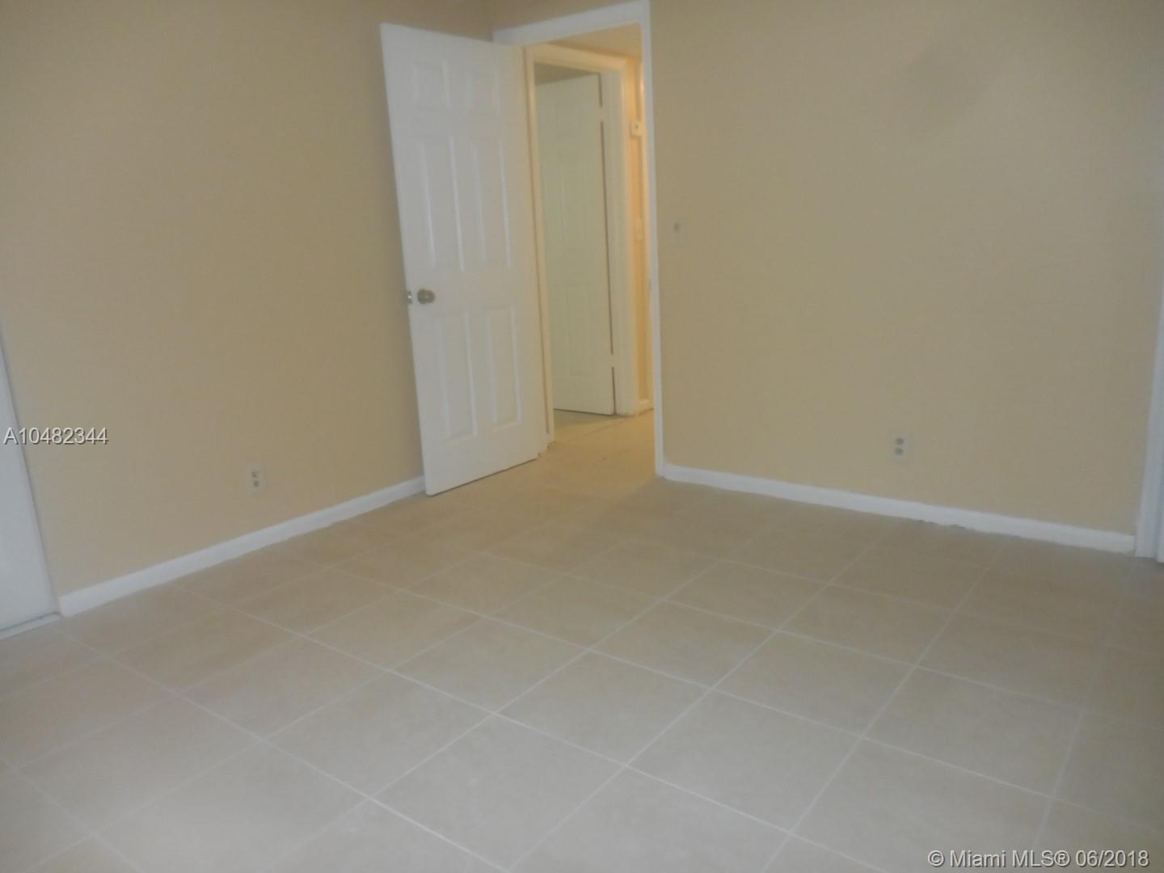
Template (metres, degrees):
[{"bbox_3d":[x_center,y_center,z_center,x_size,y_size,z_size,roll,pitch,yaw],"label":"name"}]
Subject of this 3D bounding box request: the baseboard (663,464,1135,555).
[{"bbox_3d":[1.177,0.275,3.537,1.933,0.075,0.015,8,17,37],"label":"baseboard"}]

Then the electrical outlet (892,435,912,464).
[{"bbox_3d":[1.286,0.051,3.392,0.070,0.114,0.010,8,17,37],"label":"electrical outlet"}]

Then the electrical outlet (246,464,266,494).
[{"bbox_3d":[-1.313,0.173,3.392,0.010,0.114,0.070,7,17,36],"label":"electrical outlet"}]

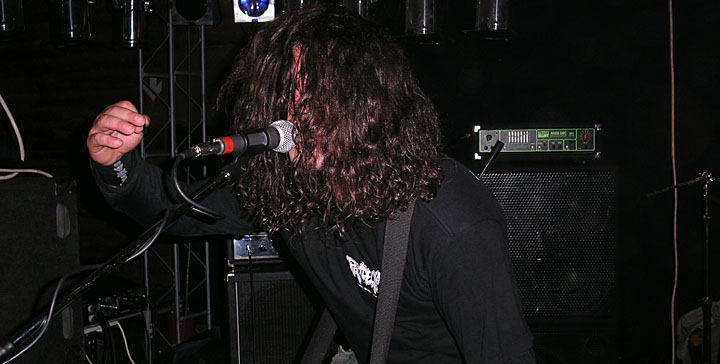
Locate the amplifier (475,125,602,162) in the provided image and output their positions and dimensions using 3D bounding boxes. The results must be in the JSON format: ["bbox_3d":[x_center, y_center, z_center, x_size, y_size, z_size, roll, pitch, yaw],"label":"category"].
[{"bbox_3d":[0.751,-0.173,3.460,0.540,0.150,0.300,-1,3,3],"label":"amplifier"}]

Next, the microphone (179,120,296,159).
[{"bbox_3d":[-0.174,-0.059,1.216,0.052,0.052,0.206,2,11,44],"label":"microphone"}]

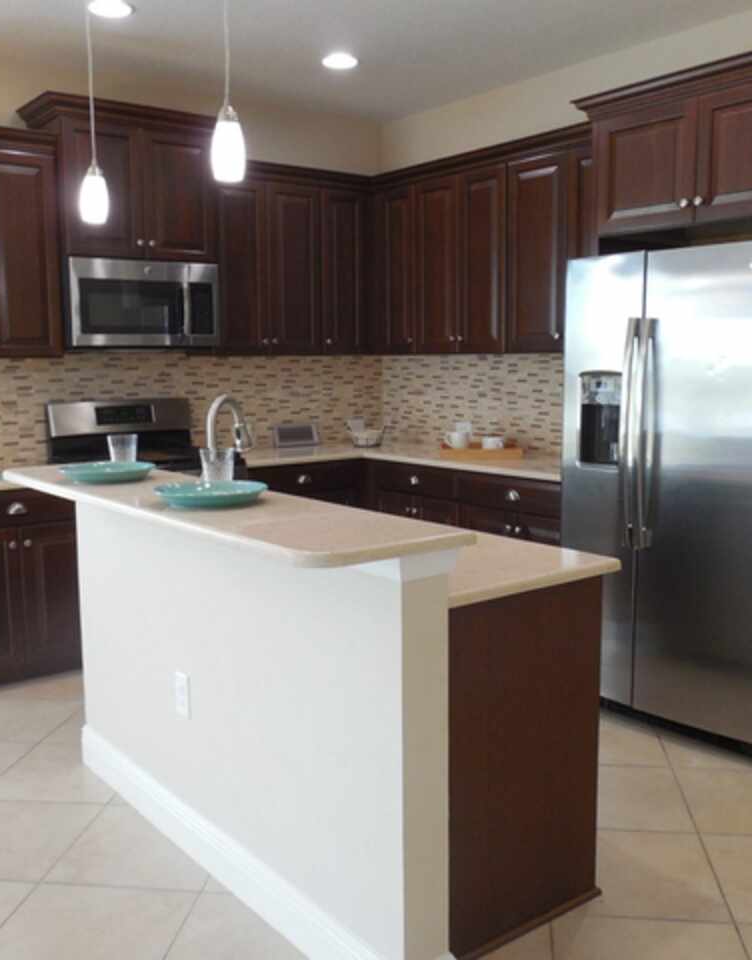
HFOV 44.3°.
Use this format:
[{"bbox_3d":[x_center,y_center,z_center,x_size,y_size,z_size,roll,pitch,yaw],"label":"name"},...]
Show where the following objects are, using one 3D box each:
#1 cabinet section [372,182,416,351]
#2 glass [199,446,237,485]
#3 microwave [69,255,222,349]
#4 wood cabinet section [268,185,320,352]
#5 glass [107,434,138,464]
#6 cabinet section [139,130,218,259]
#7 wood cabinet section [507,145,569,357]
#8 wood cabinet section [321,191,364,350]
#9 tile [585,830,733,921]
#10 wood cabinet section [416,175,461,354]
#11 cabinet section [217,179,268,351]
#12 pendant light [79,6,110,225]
[{"bbox_3d":[0.231,-1.182,5.289,0.331,0.918,0.400,-6,9,-37],"label":"cabinet section"},{"bbox_3d":[-0.466,-0.040,2.696,0.098,0.120,0.098,-1,8,0],"label":"glass"},{"bbox_3d":[-1.236,-0.866,4.669,0.759,0.425,0.428,-6,9,-38],"label":"microwave"},{"bbox_3d":[-0.550,-1.164,5.190,0.349,0.909,0.331,-6,9,-37],"label":"wood cabinet section"},{"bbox_3d":[-0.879,-0.100,3.195,0.098,0.120,0.098,-7,10,-38],"label":"glass"},{"bbox_3d":[-1.085,-1.427,4.724,0.432,0.621,0.364,-6,9,-37],"label":"cabinet section"},{"bbox_3d":[0.888,-1.080,4.440,0.331,0.921,0.408,-6,9,-37],"label":"wood cabinet section"},{"bbox_3d":[-0.290,-1.193,5.388,0.309,0.909,0.331,-6,9,-37],"label":"wood cabinet section"},{"bbox_3d":[0.706,1.087,2.568,0.457,0.010,0.457,0,8,7],"label":"tile"},{"bbox_3d":[0.460,-1.146,4.994,0.331,0.920,0.351,-6,9,-37],"label":"wood cabinet section"},{"bbox_3d":[-0.811,-1.135,4.992,0.309,0.901,0.331,-6,9,-37],"label":"cabinet section"},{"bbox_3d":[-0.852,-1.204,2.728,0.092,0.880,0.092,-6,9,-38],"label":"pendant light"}]

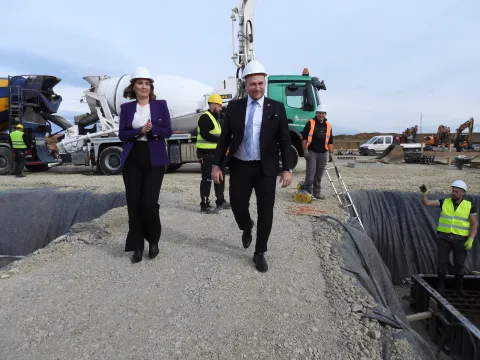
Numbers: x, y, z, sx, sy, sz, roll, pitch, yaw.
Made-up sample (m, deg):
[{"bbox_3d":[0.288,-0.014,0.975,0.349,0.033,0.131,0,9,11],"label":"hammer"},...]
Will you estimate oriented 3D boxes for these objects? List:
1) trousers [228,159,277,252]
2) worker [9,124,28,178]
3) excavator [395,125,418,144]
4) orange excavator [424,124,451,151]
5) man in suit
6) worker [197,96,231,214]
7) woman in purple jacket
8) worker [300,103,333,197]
[{"bbox_3d":[0.116,0.202,3.099,0.420,0.940,0.620,0,6,2],"label":"trousers"},{"bbox_3d":[-7.411,-0.964,11.161,0.580,1.790,0.420,-1,6,-6],"label":"worker"},{"bbox_3d":[23.985,-5.787,47.655,4.300,3.600,2.100,-3,7,-30],"label":"excavator"},{"bbox_3d":[28.865,-5.993,48.639,4.900,3.800,2.300,-3,7,-30],"label":"orange excavator"},{"bbox_3d":[0.115,-0.157,3.071,0.720,1.860,0.680,0,6,2],"label":"man in suit"},{"bbox_3d":[-0.393,-0.397,5.227,0.520,1.820,0.520,2,7,21],"label":"worker"},{"bbox_3d":[-0.873,-0.137,3.073,0.490,1.760,0.420,0,6,-5],"label":"woman in purple jacket"},{"bbox_3d":[1.489,-0.545,6.479,0.620,1.810,0.420,1,6,6],"label":"worker"}]

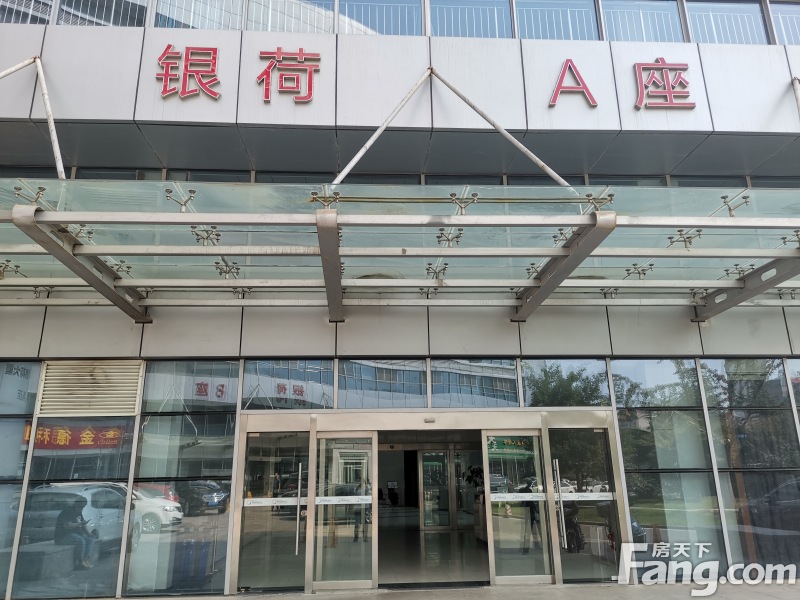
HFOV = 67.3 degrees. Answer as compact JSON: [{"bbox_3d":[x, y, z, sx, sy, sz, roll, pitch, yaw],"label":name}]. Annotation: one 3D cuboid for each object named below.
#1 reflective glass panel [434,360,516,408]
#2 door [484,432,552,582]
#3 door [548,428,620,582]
[{"bbox_3d":[1.184,1.341,9.570,1.392,0.754,0.060,0,-18,-3],"label":"reflective glass panel"},{"bbox_3d":[1.723,3.000,8.781,0.933,2.113,0.060,0,-17,-4],"label":"door"},{"bbox_3d":[2.679,2.937,8.699,0.886,2.112,0.060,0,-17,-4],"label":"door"}]

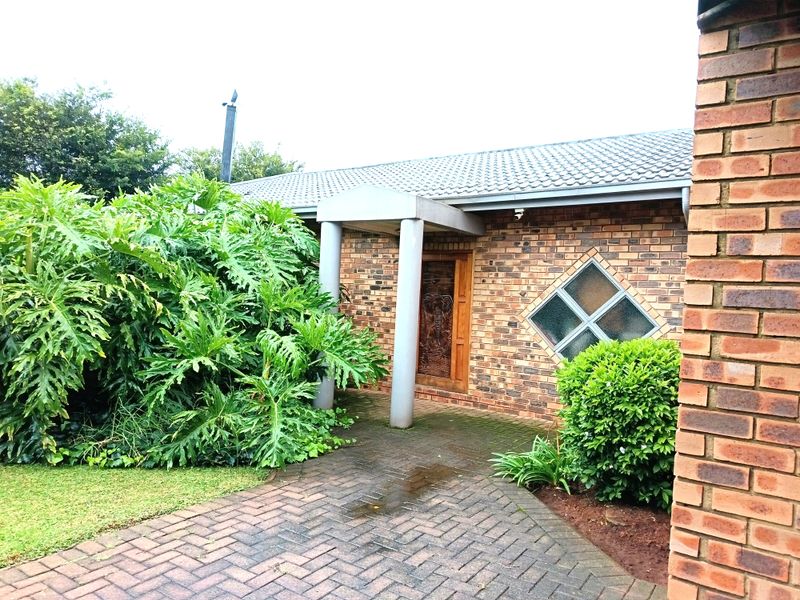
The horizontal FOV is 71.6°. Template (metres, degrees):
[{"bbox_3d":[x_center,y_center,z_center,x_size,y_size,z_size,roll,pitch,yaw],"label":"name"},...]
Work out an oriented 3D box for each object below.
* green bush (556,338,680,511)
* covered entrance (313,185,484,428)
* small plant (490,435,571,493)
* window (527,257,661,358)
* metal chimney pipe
[{"bbox_3d":[1.920,0.967,4.850,1.150,1.260,1.080,3,0,0],"label":"green bush"},{"bbox_3d":[-0.030,0.028,7.709,1.670,2.970,1.780,3,0,36],"label":"covered entrance"},{"bbox_3d":[1.151,1.412,4.820,0.650,0.430,0.560,3,0,0],"label":"small plant"},{"bbox_3d":[2.392,0.282,7.023,1.660,1.620,0.100,3,0,36],"label":"window"},{"bbox_3d":[-4.856,-4.629,15.800,0.270,2.650,0.270,3,0,0],"label":"metal chimney pipe"}]

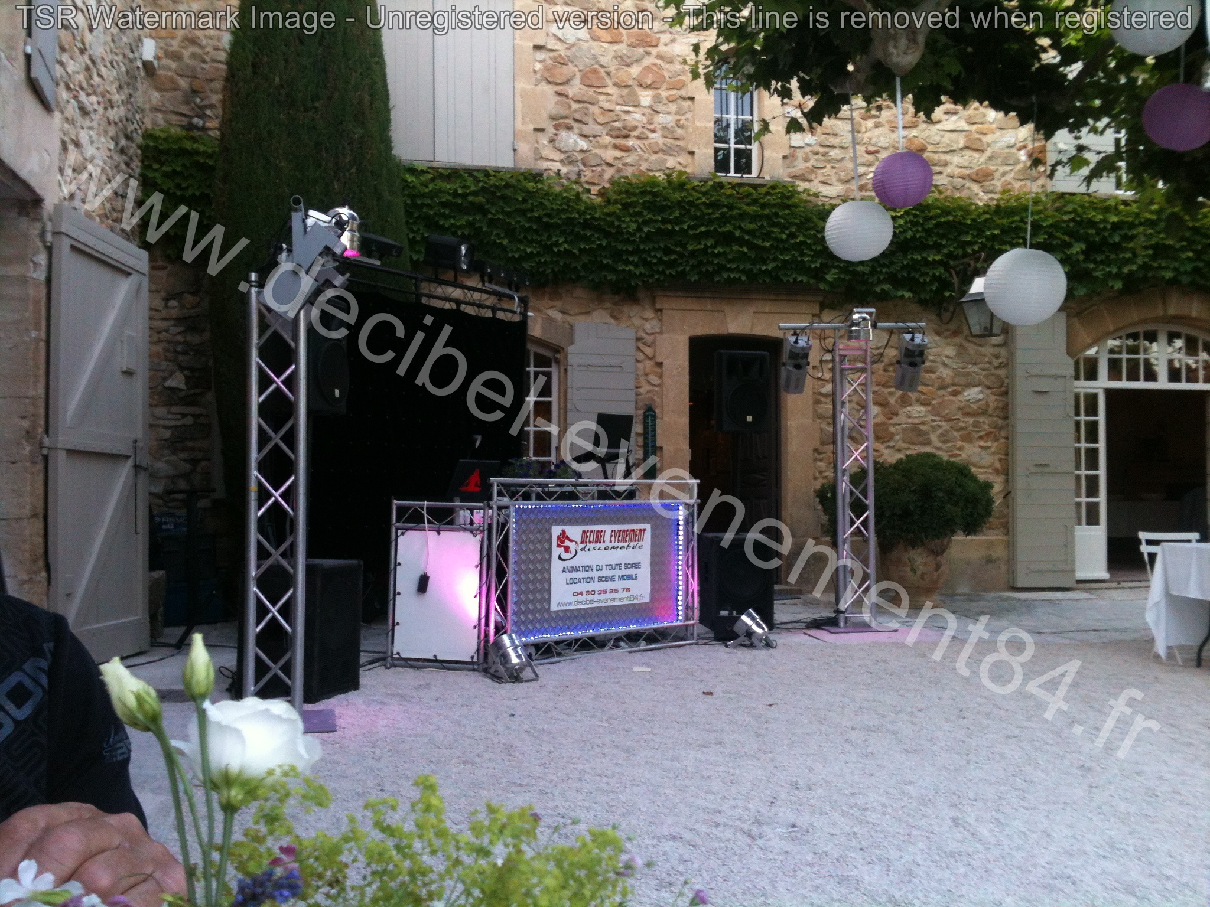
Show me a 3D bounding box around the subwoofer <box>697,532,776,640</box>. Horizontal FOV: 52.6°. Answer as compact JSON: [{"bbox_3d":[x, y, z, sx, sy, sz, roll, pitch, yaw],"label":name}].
[{"bbox_3d":[0.971,0.966,9.119,0.440,0.670,0.520,0,-1,-8],"label":"subwoofer"}]

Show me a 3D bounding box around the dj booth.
[{"bbox_3d":[-0.369,0.722,7.810,2.150,1.100,0.650,1,-2,-44],"label":"dj booth"}]

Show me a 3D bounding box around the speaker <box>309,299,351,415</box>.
[{"bbox_3d":[-1.545,-0.492,6.292,0.360,0.585,0.380,0,-1,20],"label":"speaker"}]

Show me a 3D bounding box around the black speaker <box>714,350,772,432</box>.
[{"bbox_3d":[1.031,-0.460,9.080,0.365,0.590,0.330,1,-2,-14],"label":"black speaker"}]

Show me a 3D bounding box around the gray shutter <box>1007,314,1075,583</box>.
[{"bbox_3d":[4.239,-0.028,11.850,0.580,2.650,0.130,0,-2,-4],"label":"gray shutter"}]

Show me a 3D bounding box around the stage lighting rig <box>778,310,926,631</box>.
[{"bbox_3d":[1.886,0.108,9.300,1.120,2.393,0.500,0,-1,2],"label":"stage lighting rig"}]

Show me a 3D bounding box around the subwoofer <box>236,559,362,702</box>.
[{"bbox_3d":[-1.547,0.896,6.200,0.465,0.650,0.440,0,-2,18],"label":"subwoofer"}]

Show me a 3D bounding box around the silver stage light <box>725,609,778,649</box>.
[{"bbox_3d":[0.958,1.157,8.050,0.280,0.210,0.210,25,12,31],"label":"silver stage light"}]

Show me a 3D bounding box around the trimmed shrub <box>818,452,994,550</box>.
[{"bbox_3d":[2.641,0.415,10.743,1.500,0.856,1.350,0,-1,-13],"label":"trimmed shrub"}]

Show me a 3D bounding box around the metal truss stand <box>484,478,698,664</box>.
[{"bbox_3d":[-0.072,0.722,7.792,1.800,1.100,0.180,1,-2,-44],"label":"metal truss stand"}]

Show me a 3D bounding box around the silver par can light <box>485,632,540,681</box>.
[{"bbox_3d":[-0.520,1.132,6.877,0.240,0.240,0.250,1,-2,-40],"label":"silver par can light"}]

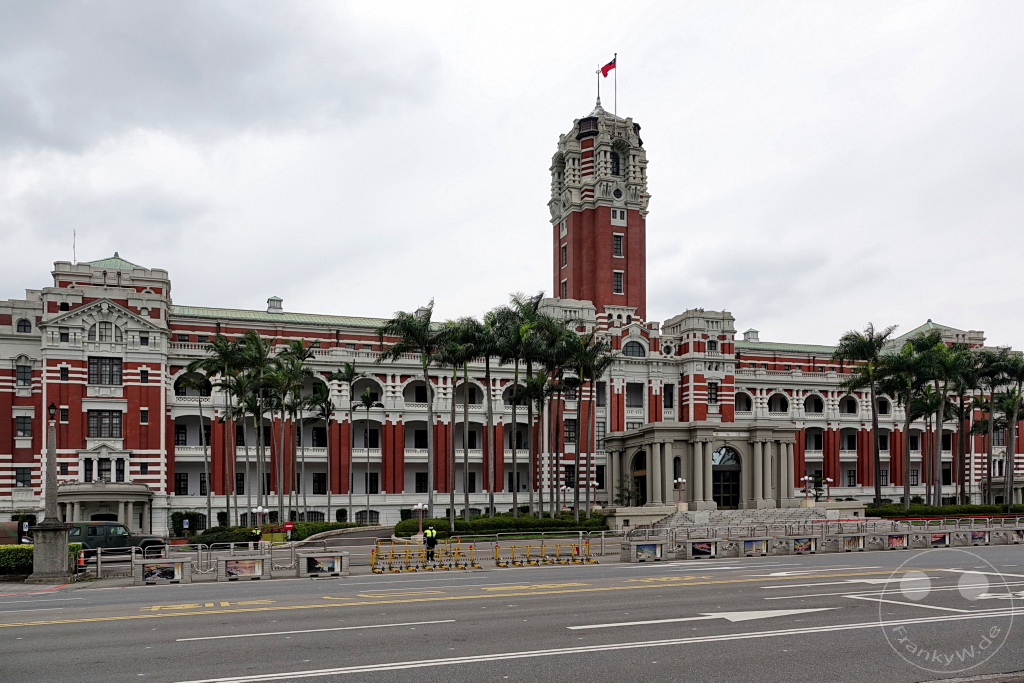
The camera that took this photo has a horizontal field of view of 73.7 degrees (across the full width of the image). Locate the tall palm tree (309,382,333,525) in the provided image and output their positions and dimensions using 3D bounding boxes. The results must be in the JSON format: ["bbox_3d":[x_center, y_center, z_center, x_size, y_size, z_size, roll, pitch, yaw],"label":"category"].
[{"bbox_3d":[-18.320,10.924,66.000,2.804,13.921,2.804,1,-5,-18],"label":"tall palm tree"}]

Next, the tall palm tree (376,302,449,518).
[{"bbox_3d":[-9.378,6.950,65.000,6.665,21.327,6.665,1,-5,-18],"label":"tall palm tree"}]

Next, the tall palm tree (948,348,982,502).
[{"bbox_3d":[53.806,10.559,81.000,4.983,19.458,4.983,1,-5,-18],"label":"tall palm tree"}]

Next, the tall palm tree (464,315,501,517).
[{"bbox_3d":[-2.938,7.670,68.000,4.200,20.720,4.200,0,-3,0],"label":"tall palm tree"}]

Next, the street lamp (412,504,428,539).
[{"bbox_3d":[-7.508,14.697,56.000,1.350,3.050,1.350,2,-8,-19],"label":"street lamp"}]

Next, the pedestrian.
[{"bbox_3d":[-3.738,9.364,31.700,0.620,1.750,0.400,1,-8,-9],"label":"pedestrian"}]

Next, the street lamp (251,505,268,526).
[{"bbox_3d":[-20.342,14.904,55.000,1.329,3.223,1.329,1,-5,-18],"label":"street lamp"}]

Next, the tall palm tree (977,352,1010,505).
[{"bbox_3d":[62.065,11.150,88.000,4.800,20.500,4.800,0,-3,0],"label":"tall palm tree"}]

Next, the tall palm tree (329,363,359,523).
[{"bbox_3d":[-16.193,9.957,66.000,3.094,15.855,3.094,1,-5,-18],"label":"tall palm tree"}]

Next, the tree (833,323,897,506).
[{"bbox_3d":[42.081,8.894,81.500,6.800,22.320,6.800,0,-3,0],"label":"tree"}]

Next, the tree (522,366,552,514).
[{"bbox_3d":[2.639,10.508,68.000,3.586,15.239,3.586,0,-5,0],"label":"tree"}]

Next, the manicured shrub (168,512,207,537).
[{"bbox_3d":[-28.849,16.348,61.000,3.400,2.500,2.000,2,-8,-19],"label":"manicured shrub"}]

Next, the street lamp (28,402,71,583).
[{"bbox_3d":[-14.837,4.829,22.000,1.320,5.712,1.320,2,-8,-19],"label":"street lamp"}]

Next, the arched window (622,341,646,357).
[{"bbox_3d":[15.611,0.892,87.000,3.300,2.050,0.400,1,-3,-18],"label":"arched window"}]

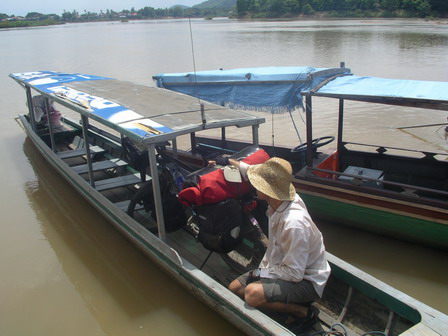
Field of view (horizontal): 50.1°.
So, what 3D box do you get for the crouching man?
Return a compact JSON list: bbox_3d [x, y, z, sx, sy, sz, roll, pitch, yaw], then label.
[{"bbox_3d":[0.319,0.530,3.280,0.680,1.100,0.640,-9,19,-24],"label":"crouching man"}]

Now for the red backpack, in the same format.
[{"bbox_3d":[0.007,0.063,3.857,0.720,0.310,0.260,-24,-9,-25],"label":"red backpack"}]

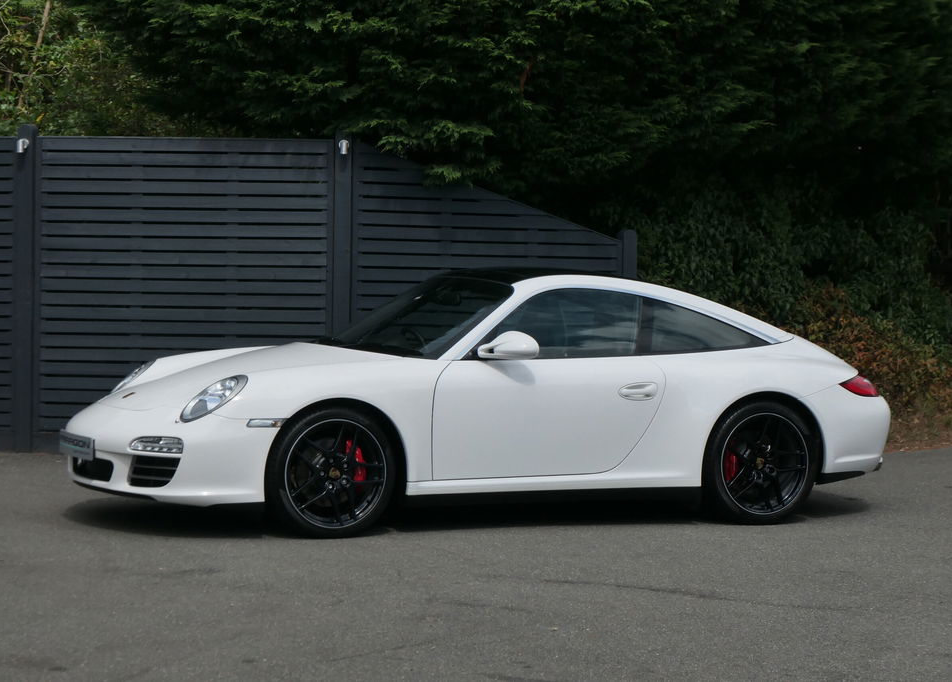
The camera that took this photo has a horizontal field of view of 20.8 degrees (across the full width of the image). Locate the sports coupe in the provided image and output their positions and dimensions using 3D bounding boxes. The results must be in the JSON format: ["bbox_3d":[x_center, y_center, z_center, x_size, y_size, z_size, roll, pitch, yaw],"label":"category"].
[{"bbox_3d":[0.080,0.256,13.474,4.440,1.300,1.880,0,3,-27],"label":"sports coupe"}]

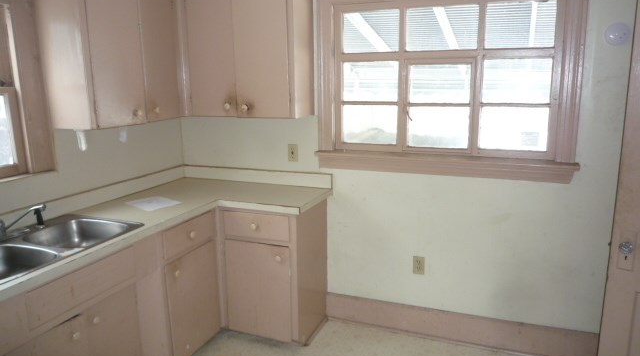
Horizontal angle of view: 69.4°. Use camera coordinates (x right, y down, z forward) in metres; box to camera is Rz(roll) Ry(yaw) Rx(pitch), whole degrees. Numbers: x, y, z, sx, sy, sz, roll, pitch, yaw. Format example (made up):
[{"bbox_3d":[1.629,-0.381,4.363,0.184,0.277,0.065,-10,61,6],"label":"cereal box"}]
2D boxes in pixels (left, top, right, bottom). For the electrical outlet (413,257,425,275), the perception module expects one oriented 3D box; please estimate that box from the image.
[{"bbox_3d":[0.617,0.545,2.878,0.072,0.114,0.014,4,12,20],"label":"electrical outlet"}]

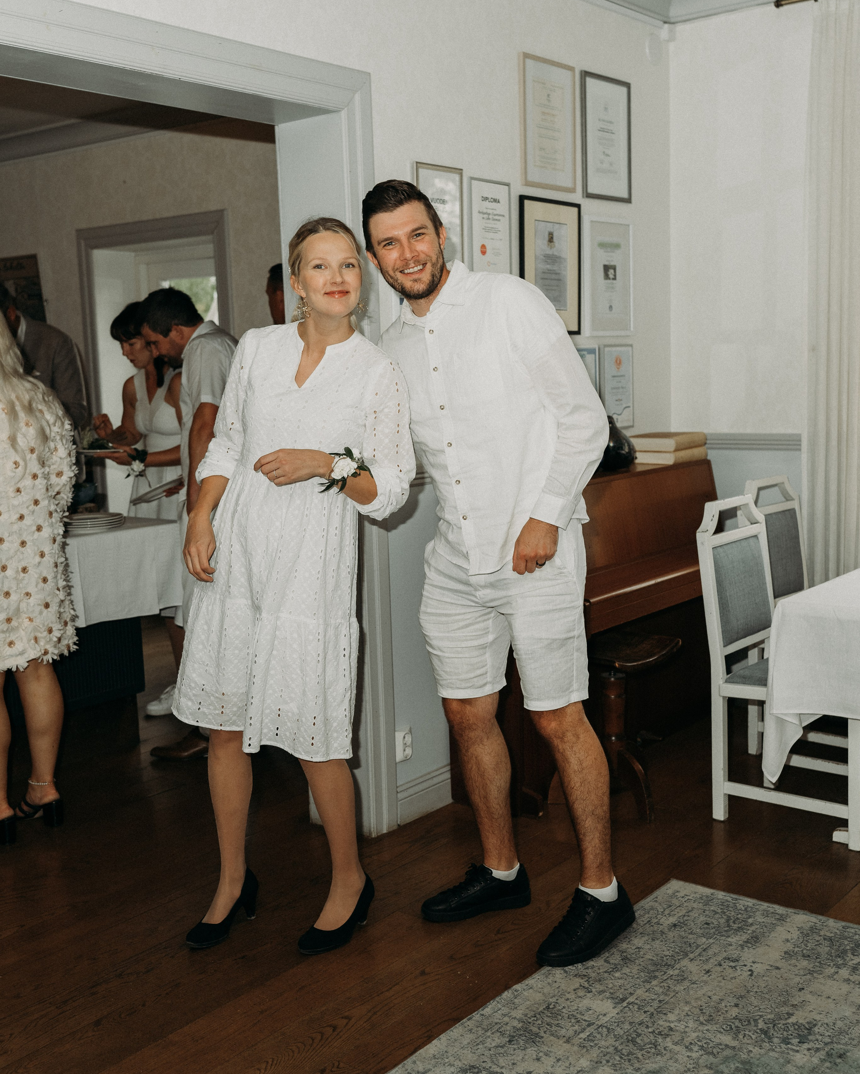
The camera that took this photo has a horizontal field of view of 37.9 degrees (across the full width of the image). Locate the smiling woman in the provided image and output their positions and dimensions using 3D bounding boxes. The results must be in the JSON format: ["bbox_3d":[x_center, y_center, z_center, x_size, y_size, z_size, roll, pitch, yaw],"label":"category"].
[{"bbox_3d":[-0.308,0.129,3.027,0.520,1.750,0.420,2,9,28],"label":"smiling woman"}]

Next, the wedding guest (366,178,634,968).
[{"bbox_3d":[0.185,0.077,3.034,0.580,1.820,0.480,4,10,35],"label":"wedding guest"}]

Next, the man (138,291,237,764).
[{"bbox_3d":[-0.866,-0.046,4.591,0.500,1.700,0.520,-4,8,-17],"label":"man"}]

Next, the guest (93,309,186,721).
[{"bbox_3d":[-1.160,-0.109,5.177,0.480,1.680,0.460,-9,11,-41],"label":"guest"}]

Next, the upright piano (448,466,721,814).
[{"bbox_3d":[0.691,0.289,4.341,0.519,1.008,1.379,5,10,39],"label":"upright piano"}]

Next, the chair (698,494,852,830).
[{"bbox_3d":[1.123,0.370,3.795,0.517,0.973,0.400,5,10,39],"label":"chair"}]

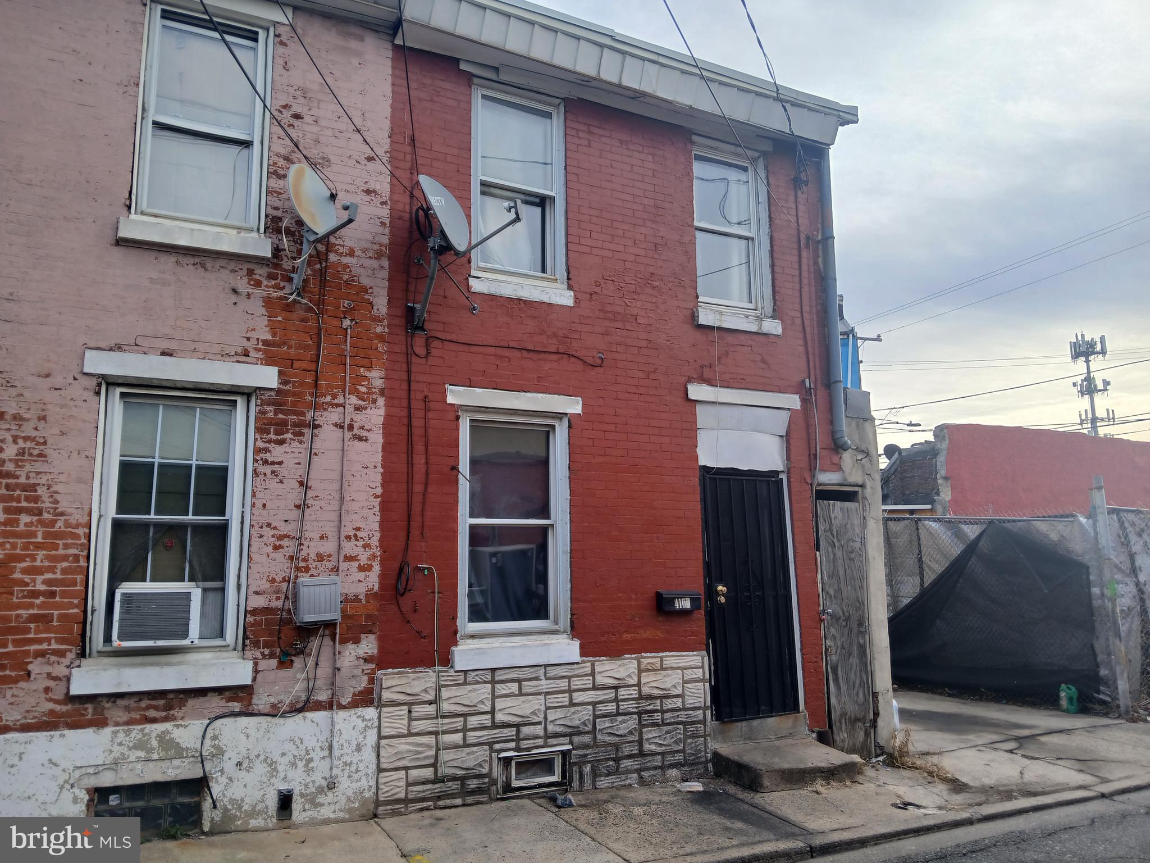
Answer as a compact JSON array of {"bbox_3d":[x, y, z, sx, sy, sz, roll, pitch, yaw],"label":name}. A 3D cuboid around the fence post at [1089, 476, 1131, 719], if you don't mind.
[{"bbox_3d":[5.921,1.795,9.502,0.100,2.622,0.100,4,-10,-25],"label":"fence post"}]

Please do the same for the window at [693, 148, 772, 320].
[{"bbox_3d":[1.403,-1.801,7.878,0.798,1.529,0.120,4,-11,-26],"label":"window"}]

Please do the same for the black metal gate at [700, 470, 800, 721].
[{"bbox_3d":[1.463,1.359,7.314,0.895,2.036,0.060,4,-11,-26],"label":"black metal gate"}]

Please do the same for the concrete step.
[{"bbox_3d":[1.706,2.679,6.952,0.990,0.220,0.560,4,-10,-25],"label":"concrete step"}]

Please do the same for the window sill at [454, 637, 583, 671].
[{"bbox_3d":[-0.435,1.617,6.277,0.963,0.155,0.160,4,-11,-26],"label":"window sill"}]

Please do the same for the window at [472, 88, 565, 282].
[{"bbox_3d":[-0.464,-1.953,6.988,0.822,1.586,0.120,4,-11,-26],"label":"window"}]

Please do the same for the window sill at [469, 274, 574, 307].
[{"bbox_3d":[-0.434,-1.071,6.772,0.863,0.128,0.160,4,-11,-26],"label":"window sill"}]

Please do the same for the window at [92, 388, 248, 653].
[{"bbox_3d":[-2.584,0.566,5.562,0.840,1.659,0.120,4,-10,-25],"label":"window"}]

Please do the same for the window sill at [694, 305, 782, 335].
[{"bbox_3d":[1.424,-0.947,7.663,0.886,0.139,0.160,4,-11,-26],"label":"window sill"}]

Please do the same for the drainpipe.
[{"bbox_3d":[2.463,-1.276,8.145,0.145,2.936,0.110,4,-10,-25],"label":"drainpipe"}]

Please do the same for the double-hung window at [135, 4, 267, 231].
[{"bbox_3d":[-2.574,-2.171,6.011,0.780,1.504,0.120,4,-10,-25],"label":"double-hung window"}]

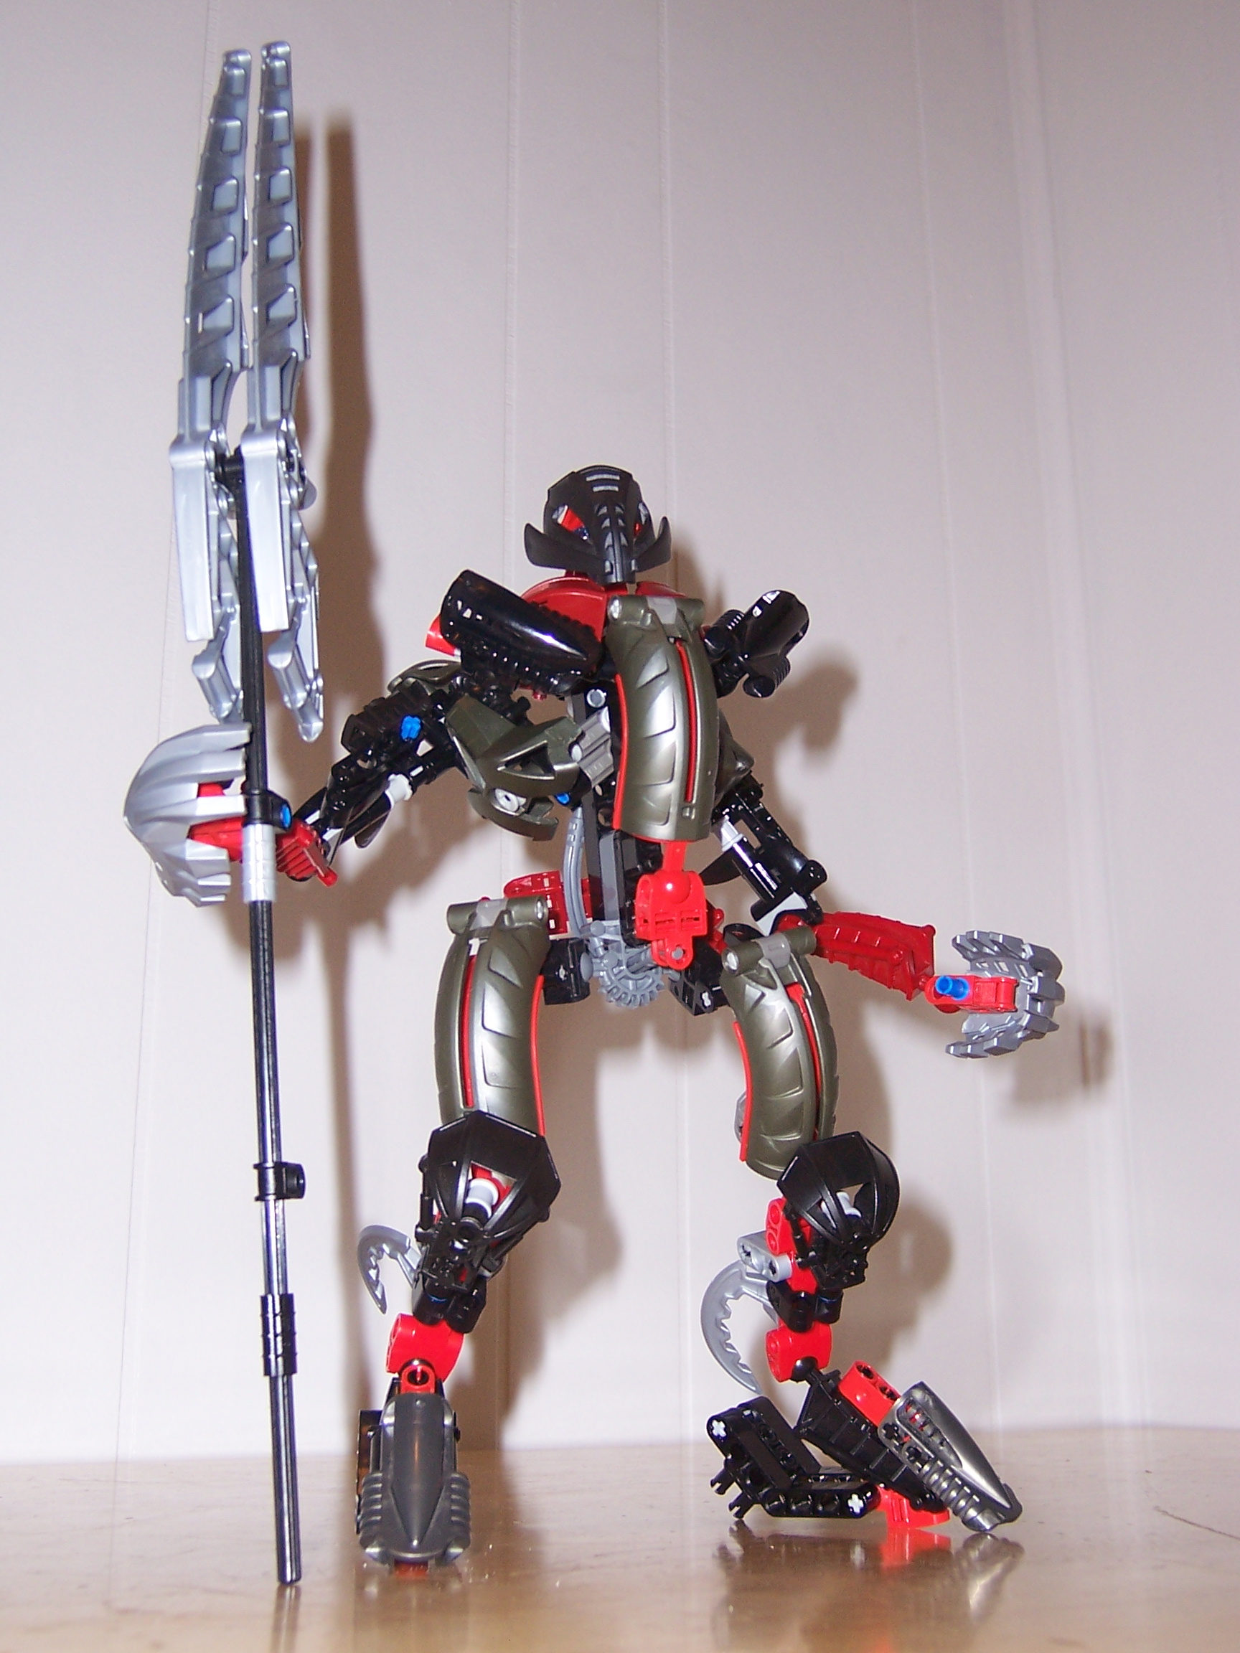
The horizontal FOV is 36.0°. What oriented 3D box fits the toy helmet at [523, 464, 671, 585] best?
[{"bbox_3d":[-0.006,-0.078,0.493,0.036,0.032,0.028,4,-5,-14],"label":"toy helmet"}]

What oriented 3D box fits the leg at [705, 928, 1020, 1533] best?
[{"bbox_3d":[0.053,0.105,0.492,0.080,0.147,0.077,-7,-16,23],"label":"leg"}]

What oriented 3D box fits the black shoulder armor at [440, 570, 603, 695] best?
[{"bbox_3d":[-0.025,-0.050,0.491,0.040,0.022,0.023,26,-13,7],"label":"black shoulder armor"}]

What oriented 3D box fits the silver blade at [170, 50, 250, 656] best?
[{"bbox_3d":[-0.099,-0.114,0.464,0.017,0.167,0.024,-5,-15,-1],"label":"silver blade"}]

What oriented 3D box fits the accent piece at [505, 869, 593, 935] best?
[{"bbox_3d":[-0.018,0.019,0.486,0.023,0.017,0.017,0,-15,0],"label":"accent piece"}]

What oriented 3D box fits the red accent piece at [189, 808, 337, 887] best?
[{"bbox_3d":[-0.083,0.005,0.444,0.034,0.019,0.019,0,-15,0],"label":"red accent piece"}]

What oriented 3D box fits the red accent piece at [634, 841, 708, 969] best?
[{"bbox_3d":[0.012,0.019,0.469,0.018,0.033,0.018,0,-15,0],"label":"red accent piece"}]

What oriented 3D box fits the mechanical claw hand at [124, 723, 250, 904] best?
[{"bbox_3d":[-0.100,-0.003,0.441,0.027,0.041,0.028,-3,-15,11],"label":"mechanical claw hand"}]

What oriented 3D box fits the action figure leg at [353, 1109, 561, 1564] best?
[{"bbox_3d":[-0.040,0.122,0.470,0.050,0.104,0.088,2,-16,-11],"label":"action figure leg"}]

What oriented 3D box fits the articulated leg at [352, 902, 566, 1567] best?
[{"bbox_3d":[-0.040,0.097,0.473,0.049,0.154,0.080,1,-15,-5],"label":"articulated leg"}]

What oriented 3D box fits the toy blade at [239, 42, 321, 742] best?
[{"bbox_3d":[-0.082,-0.108,0.462,0.017,0.184,0.024,-5,-15,-1],"label":"toy blade"}]

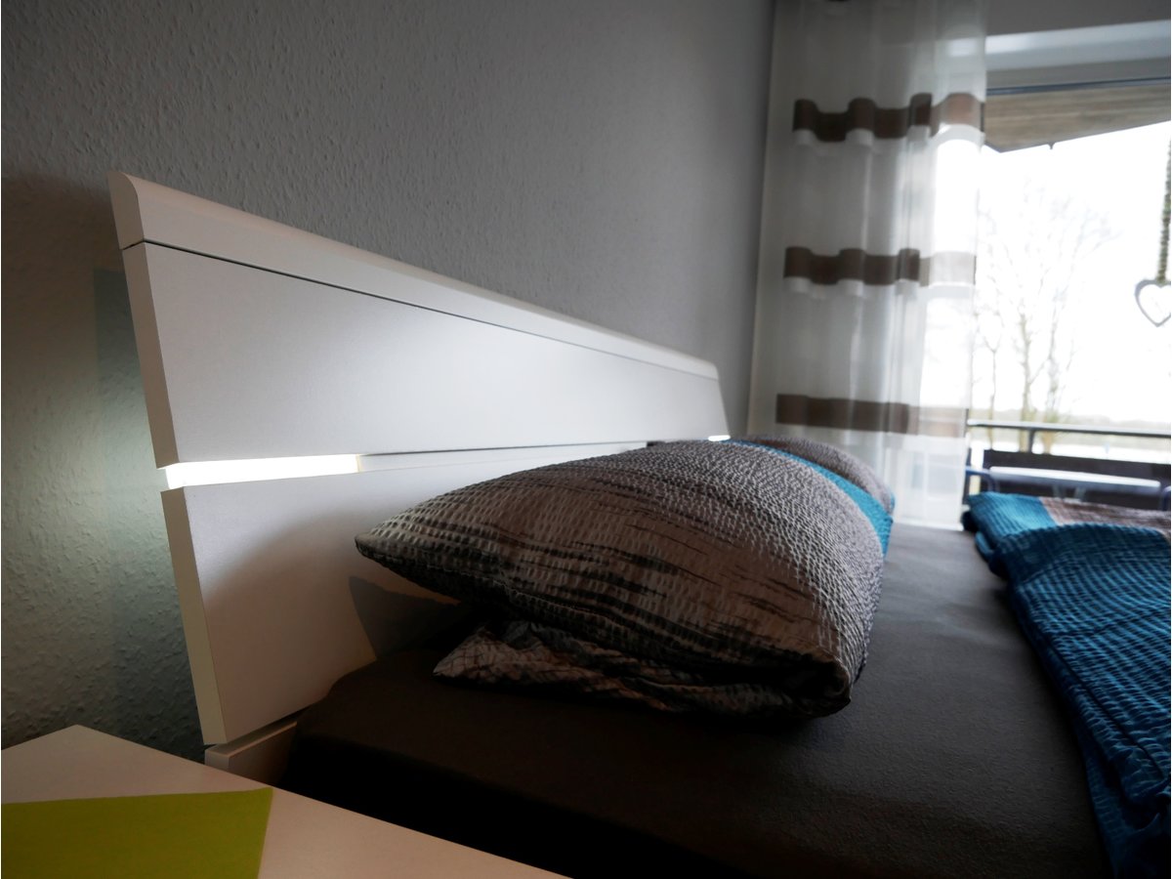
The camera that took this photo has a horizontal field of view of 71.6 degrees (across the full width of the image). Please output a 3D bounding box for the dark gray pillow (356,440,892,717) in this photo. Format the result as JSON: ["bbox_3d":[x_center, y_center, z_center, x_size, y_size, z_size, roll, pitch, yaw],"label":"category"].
[{"bbox_3d":[0.142,0.104,0.970,0.396,0.201,0.822,4,2,22],"label":"dark gray pillow"}]

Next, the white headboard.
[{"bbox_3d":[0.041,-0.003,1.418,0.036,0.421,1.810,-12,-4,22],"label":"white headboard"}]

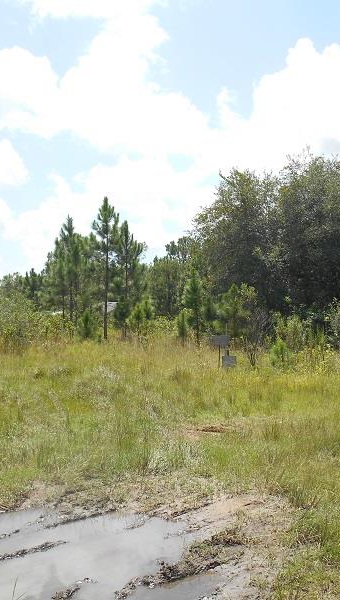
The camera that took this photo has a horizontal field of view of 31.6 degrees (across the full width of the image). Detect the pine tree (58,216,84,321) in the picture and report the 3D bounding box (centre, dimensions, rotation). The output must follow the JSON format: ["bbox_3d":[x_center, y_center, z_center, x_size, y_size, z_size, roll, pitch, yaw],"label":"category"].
[{"bbox_3d":[-6.393,-1.460,39.000,1.687,7.918,1.687,0,-1,0],"label":"pine tree"}]

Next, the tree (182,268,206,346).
[{"bbox_3d":[1.142,0.373,28.000,1.118,3.681,1.118,0,-1,0],"label":"tree"}]

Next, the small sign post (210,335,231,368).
[{"bbox_3d":[1.429,1.485,17.000,0.566,1.018,0.060,0,-1,0],"label":"small sign post"}]

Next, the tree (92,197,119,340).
[{"bbox_3d":[-3.542,-1.702,33.000,1.428,7.963,1.428,0,-1,0],"label":"tree"}]

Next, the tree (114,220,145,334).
[{"bbox_3d":[-2.426,-1.288,36.000,1.797,7.189,1.797,0,-1,0],"label":"tree"}]

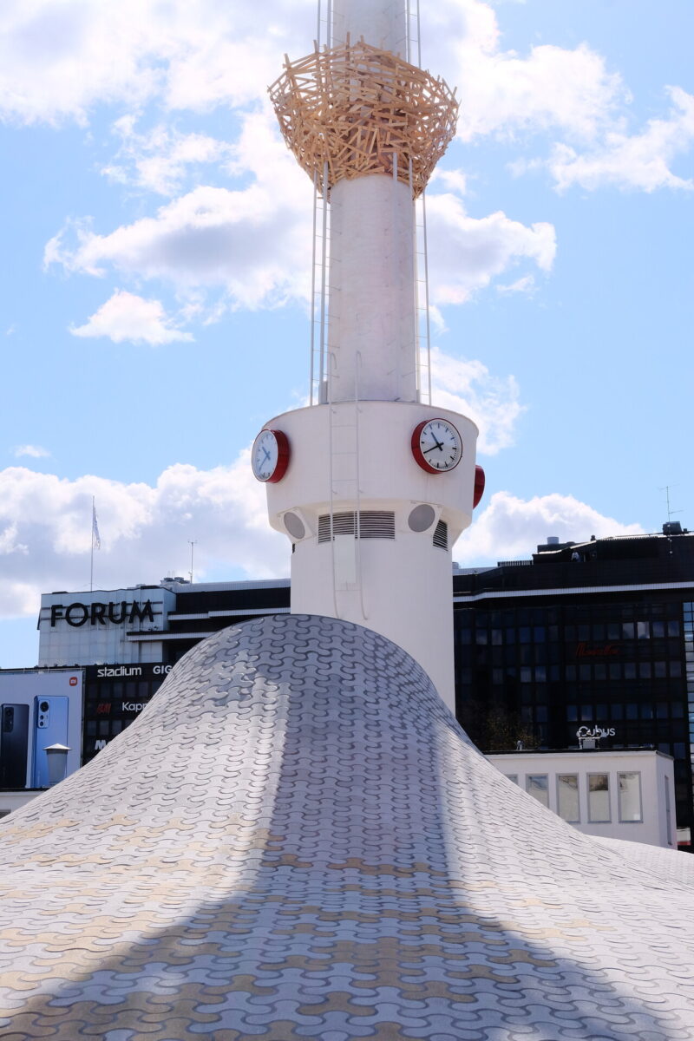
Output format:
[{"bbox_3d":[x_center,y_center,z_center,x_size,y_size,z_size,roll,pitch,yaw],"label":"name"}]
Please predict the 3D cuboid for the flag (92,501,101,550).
[{"bbox_3d":[-20.631,0.501,126.325,0.750,3.900,0.500,2,-10,-9],"label":"flag"}]

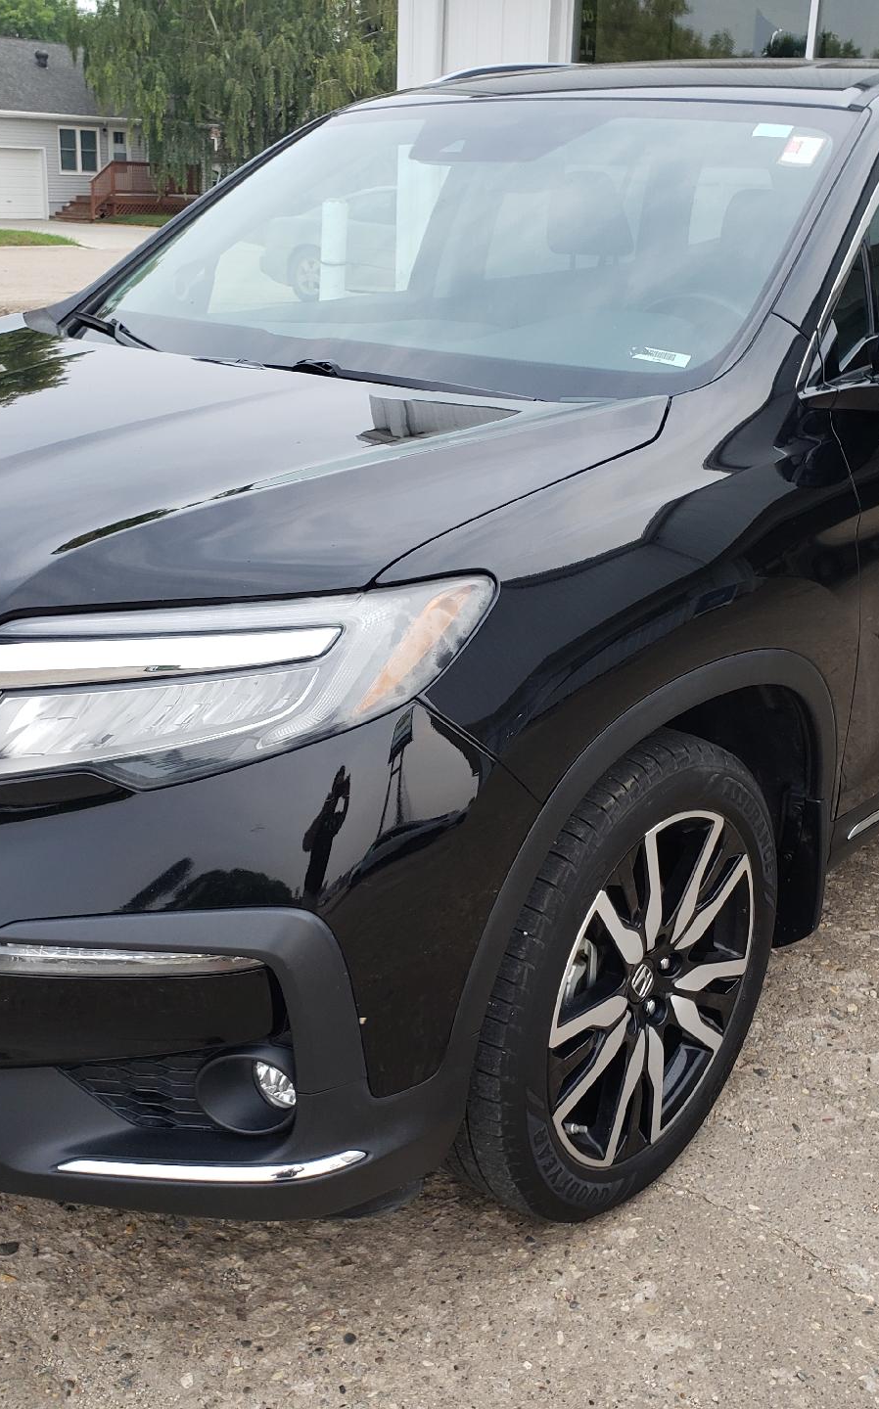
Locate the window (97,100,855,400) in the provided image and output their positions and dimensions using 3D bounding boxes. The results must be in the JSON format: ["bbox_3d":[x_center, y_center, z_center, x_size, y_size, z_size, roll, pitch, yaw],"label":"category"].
[{"bbox_3d":[0.008,-0.896,2.724,1.520,0.105,0.878,18,61,38],"label":"window"}]

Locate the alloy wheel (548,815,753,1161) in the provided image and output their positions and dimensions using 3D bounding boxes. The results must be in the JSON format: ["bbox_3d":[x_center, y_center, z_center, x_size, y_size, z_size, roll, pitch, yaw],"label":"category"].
[{"bbox_3d":[0.253,0.399,2.151,0.200,0.544,0.544,16,25,39],"label":"alloy wheel"}]

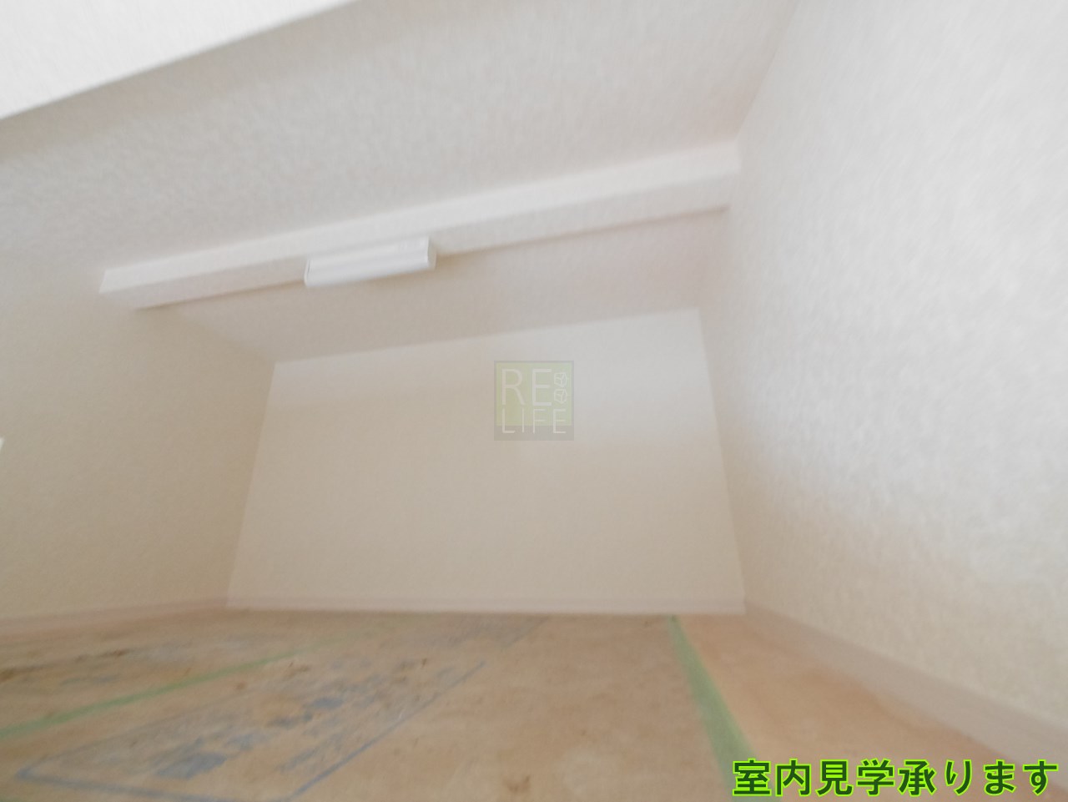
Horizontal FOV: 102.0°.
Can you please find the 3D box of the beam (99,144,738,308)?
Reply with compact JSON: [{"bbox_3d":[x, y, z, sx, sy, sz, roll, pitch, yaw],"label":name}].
[{"bbox_3d":[-0.574,-0.584,1.590,2.444,0.113,0.134,-5,-20,12],"label":"beam"}]

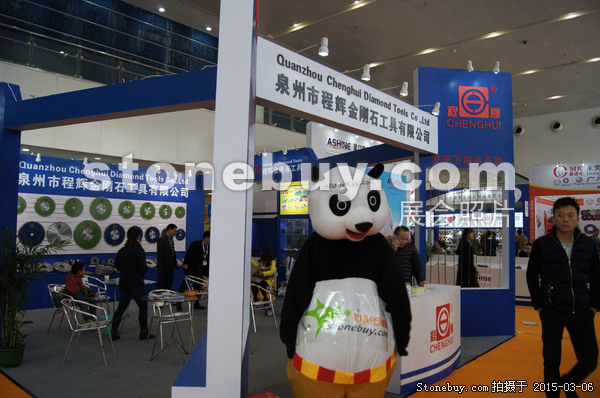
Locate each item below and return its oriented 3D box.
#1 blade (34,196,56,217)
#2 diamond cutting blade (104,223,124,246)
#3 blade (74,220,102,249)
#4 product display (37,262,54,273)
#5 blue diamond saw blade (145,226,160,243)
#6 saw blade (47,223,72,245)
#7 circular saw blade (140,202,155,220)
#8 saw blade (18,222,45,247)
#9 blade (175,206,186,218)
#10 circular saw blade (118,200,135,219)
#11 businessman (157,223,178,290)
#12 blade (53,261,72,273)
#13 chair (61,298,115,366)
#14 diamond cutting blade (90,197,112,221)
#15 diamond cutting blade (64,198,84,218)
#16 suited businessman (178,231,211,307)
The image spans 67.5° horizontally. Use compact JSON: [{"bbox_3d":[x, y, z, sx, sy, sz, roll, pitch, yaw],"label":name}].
[{"bbox_3d":[-4.996,0.149,8.800,0.030,0.400,0.400,-2,-5,41],"label":"blade"},{"bbox_3d":[-4.090,0.789,9.900,0.030,0.500,0.500,-2,-5,41],"label":"diamond cutting blade"},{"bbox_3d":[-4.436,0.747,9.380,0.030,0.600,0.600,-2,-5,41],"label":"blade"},{"bbox_3d":[-5.106,1.377,9.004,0.345,0.015,0.345,5,28,-43],"label":"product display"},{"bbox_3d":[-3.451,0.861,10.576,0.020,0.385,0.385,-2,-5,42],"label":"blue diamond saw blade"},{"bbox_3d":[-4.819,0.729,9.046,0.020,0.485,0.485,-2,-5,42],"label":"saw blade"},{"bbox_3d":[-3.603,0.296,10.642,0.400,0.400,0.015,5,-6,-43],"label":"circular saw blade"},{"bbox_3d":[-5.155,0.689,8.671,0.020,0.470,0.470,-2,-5,42],"label":"saw blade"},{"bbox_3d":[-2.984,0.345,11.227,0.295,0.295,0.015,5,-6,-43],"label":"blade"},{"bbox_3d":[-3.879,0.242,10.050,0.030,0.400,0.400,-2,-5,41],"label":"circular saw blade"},{"bbox_3d":[-2.710,1.347,9.210,0.300,1.680,0.470,0,-4,18],"label":"businessman"},{"bbox_3d":[-4.871,1.403,9.226,0.350,0.015,0.350,5,28,-43],"label":"blade"},{"bbox_3d":[-2.535,1.578,5.420,0.540,0.720,0.520,1,-4,-3],"label":"chair"},{"bbox_3d":[-4.268,0.226,9.686,0.020,0.480,0.480,-2,-5,42],"label":"diamond cutting blade"},{"bbox_3d":[-4.788,0.191,9.523,0.405,0.405,0.015,5,-6,-43],"label":"diamond cutting blade"},{"bbox_3d":[-2.030,1.414,9.131,0.600,1.570,0.550,-3,-6,38],"label":"suited businessman"}]

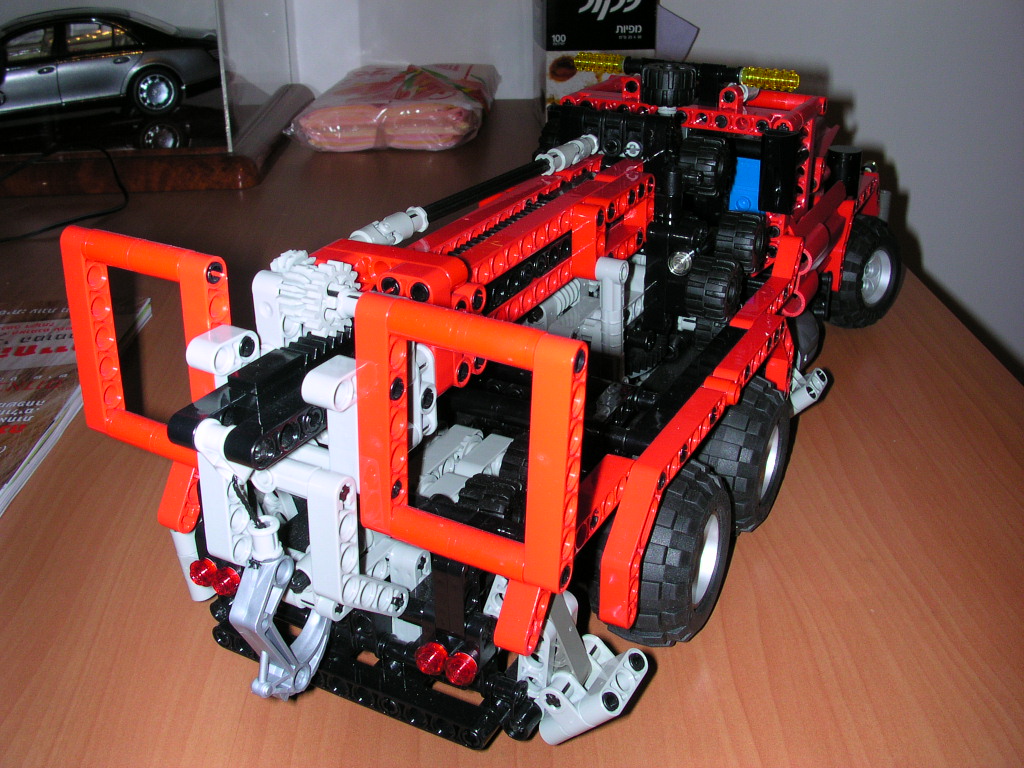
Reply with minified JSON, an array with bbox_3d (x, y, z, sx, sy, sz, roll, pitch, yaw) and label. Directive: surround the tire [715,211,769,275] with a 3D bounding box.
[{"bbox_3d":[0.082,-0.051,0.391,0.013,0.021,0.021,15,28,24],"label":"tire"}]

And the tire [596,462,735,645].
[{"bbox_3d":[0.047,0.051,0.330,0.027,0.056,0.056,13,27,24],"label":"tire"}]

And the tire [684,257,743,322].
[{"bbox_3d":[0.068,-0.032,0.370,0.013,0.021,0.021,15,28,24],"label":"tire"}]

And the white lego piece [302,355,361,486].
[{"bbox_3d":[-0.037,0.009,0.238,0.008,0.032,0.016,13,27,24],"label":"white lego piece"}]

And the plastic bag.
[{"bbox_3d":[-0.097,-0.255,1.000,0.165,0.045,0.160,1,24,0],"label":"plastic bag"}]

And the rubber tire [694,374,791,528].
[{"bbox_3d":[0.081,0.025,0.390,0.027,0.056,0.056,13,27,24],"label":"rubber tire"}]

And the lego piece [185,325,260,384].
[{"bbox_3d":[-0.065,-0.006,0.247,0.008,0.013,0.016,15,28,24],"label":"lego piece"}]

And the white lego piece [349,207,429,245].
[{"bbox_3d":[-0.034,-0.043,0.301,0.009,0.009,0.033,13,27,24],"label":"white lego piece"}]

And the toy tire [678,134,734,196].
[{"bbox_3d":[0.069,-0.078,0.391,0.013,0.021,0.021,15,28,24],"label":"toy tire"}]

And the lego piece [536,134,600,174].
[{"bbox_3d":[0.020,-0.082,0.393,0.009,0.009,0.040,13,27,24],"label":"lego piece"}]

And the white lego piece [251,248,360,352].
[{"bbox_3d":[-0.046,-0.017,0.257,0.023,0.021,0.022,13,27,24],"label":"white lego piece"}]

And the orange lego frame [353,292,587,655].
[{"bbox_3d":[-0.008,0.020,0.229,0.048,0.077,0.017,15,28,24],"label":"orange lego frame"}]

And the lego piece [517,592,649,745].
[{"bbox_3d":[0.017,0.067,0.264,0.026,0.037,0.029,15,28,24],"label":"lego piece"}]

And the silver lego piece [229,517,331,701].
[{"bbox_3d":[-0.055,0.053,0.263,0.009,0.052,0.030,15,28,24],"label":"silver lego piece"}]

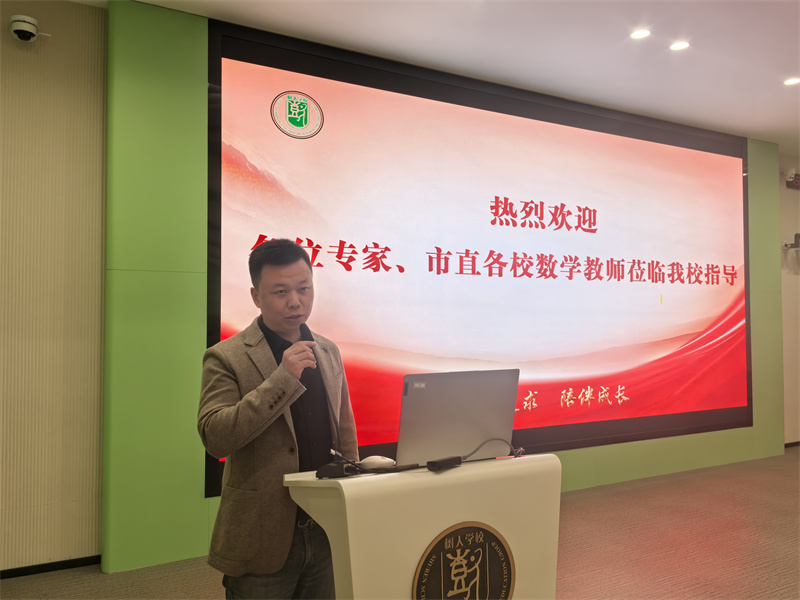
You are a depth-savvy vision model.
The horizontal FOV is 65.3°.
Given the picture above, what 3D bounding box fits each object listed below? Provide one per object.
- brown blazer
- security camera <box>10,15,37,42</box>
[{"bbox_3d":[-0.336,0.395,1.740,0.480,0.700,0.340,1,-2,-38],"label":"brown blazer"},{"bbox_3d":[-2.123,-1.532,3.530,0.130,0.105,0.130,1,-2,-30],"label":"security camera"}]

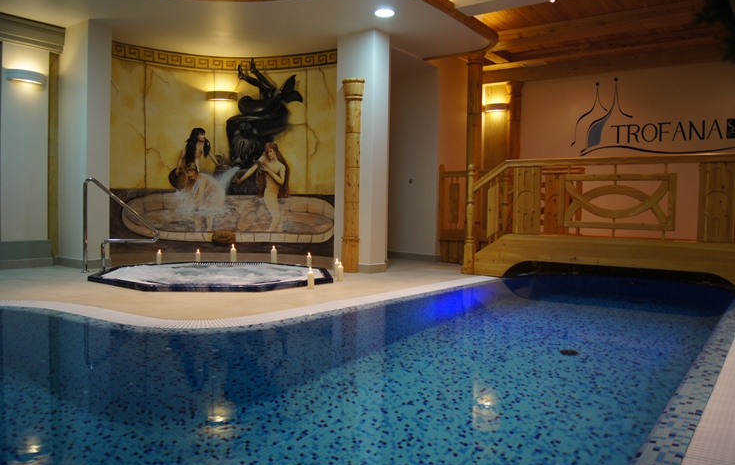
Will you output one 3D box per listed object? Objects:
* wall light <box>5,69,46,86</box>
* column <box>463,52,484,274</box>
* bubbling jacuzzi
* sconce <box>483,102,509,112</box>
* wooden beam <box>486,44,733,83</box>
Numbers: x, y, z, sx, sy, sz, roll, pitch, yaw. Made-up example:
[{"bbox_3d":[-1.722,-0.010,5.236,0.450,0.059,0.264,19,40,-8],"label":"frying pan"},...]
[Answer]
[{"bbox_3d":[-3.521,-1.593,5.680,0.110,0.115,0.365,3,3,33],"label":"wall light"},{"bbox_3d":[1.270,-0.843,6.552,0.230,2.540,0.230,2,3,29],"label":"column"},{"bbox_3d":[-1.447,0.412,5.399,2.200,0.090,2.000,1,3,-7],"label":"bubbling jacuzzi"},{"bbox_3d":[1.789,-1.738,7.680,0.365,0.115,0.110,2,3,29],"label":"sconce"},{"bbox_3d":[2.946,-2.115,7.030,3.196,0.180,0.170,2,3,29],"label":"wooden beam"}]

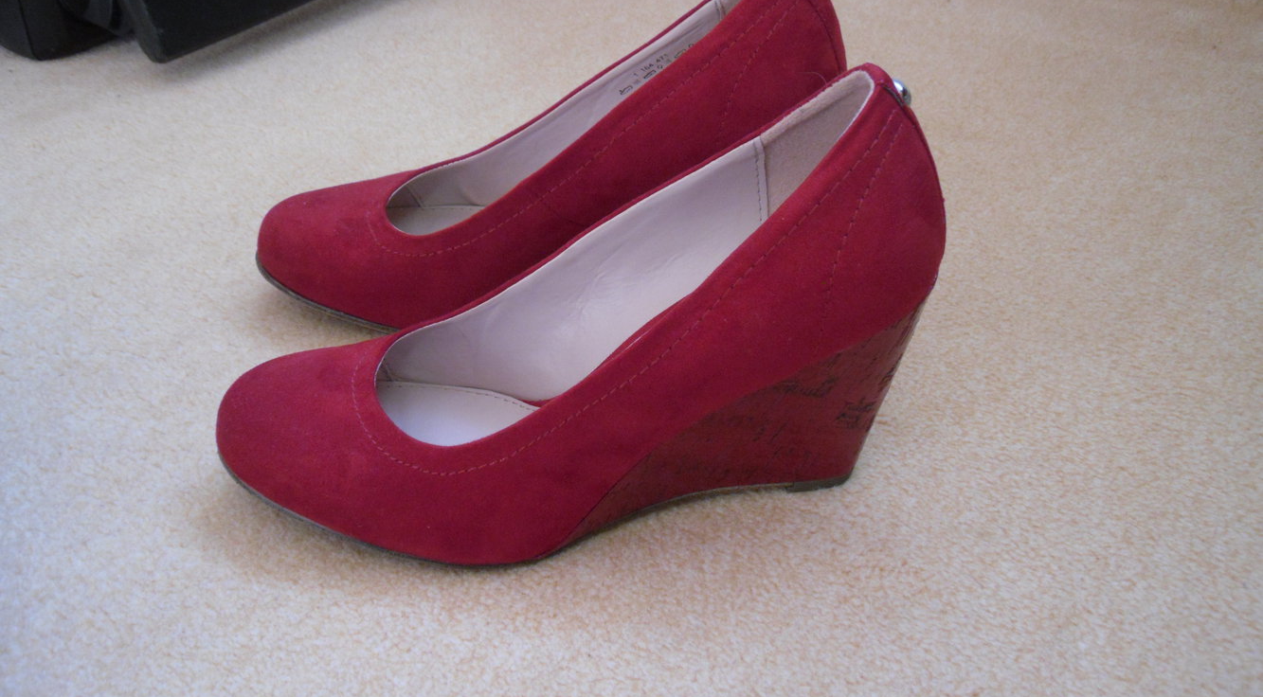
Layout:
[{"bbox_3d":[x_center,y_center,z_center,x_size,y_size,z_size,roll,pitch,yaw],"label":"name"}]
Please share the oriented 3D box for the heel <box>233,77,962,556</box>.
[{"bbox_3d":[-0.015,-0.018,0.515,0.235,0.144,0.084,-4,28,-14],"label":"heel"}]

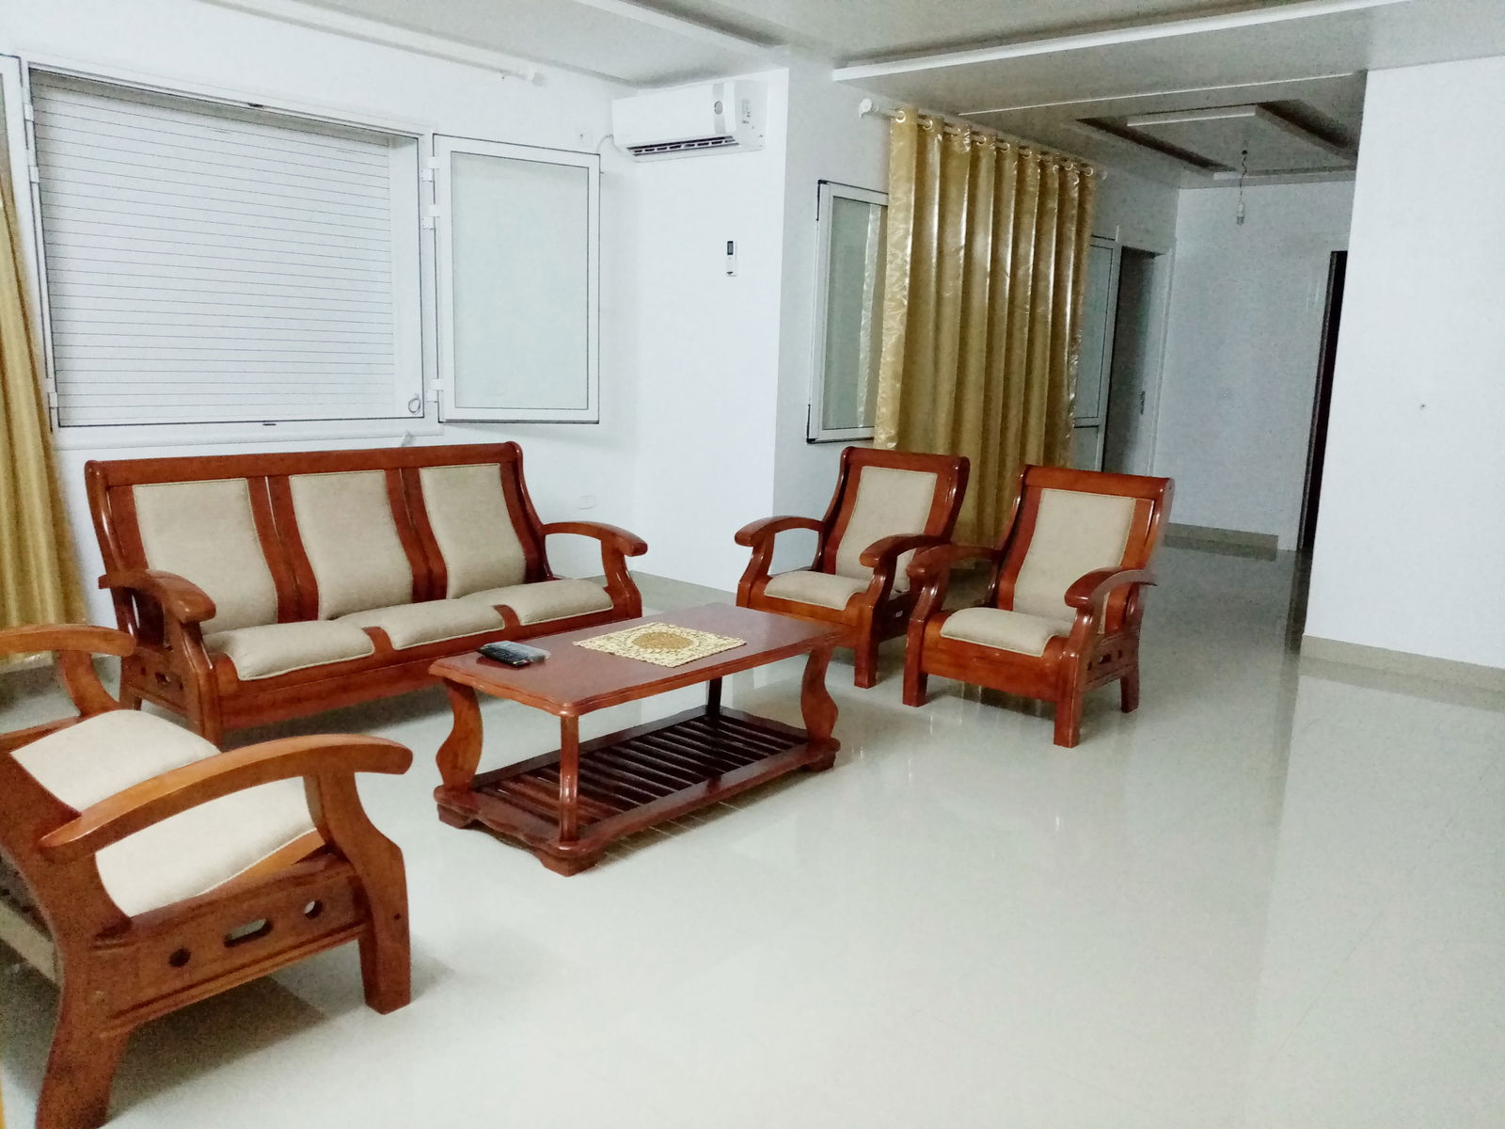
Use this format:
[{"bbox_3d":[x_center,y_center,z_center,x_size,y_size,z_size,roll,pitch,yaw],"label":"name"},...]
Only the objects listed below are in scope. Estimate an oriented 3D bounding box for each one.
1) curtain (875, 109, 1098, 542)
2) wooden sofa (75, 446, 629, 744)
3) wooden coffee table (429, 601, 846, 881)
[{"bbox_3d":[1.489,-1.274,6.968,0.139,2.467,2.377,11,15,39],"label":"curtain"},{"bbox_3d":[-1.361,0.060,4.315,0.811,0.901,1.895,11,15,40],"label":"wooden sofa"},{"bbox_3d":[-0.316,0.480,3.516,0.592,0.455,1.168,11,15,39],"label":"wooden coffee table"}]

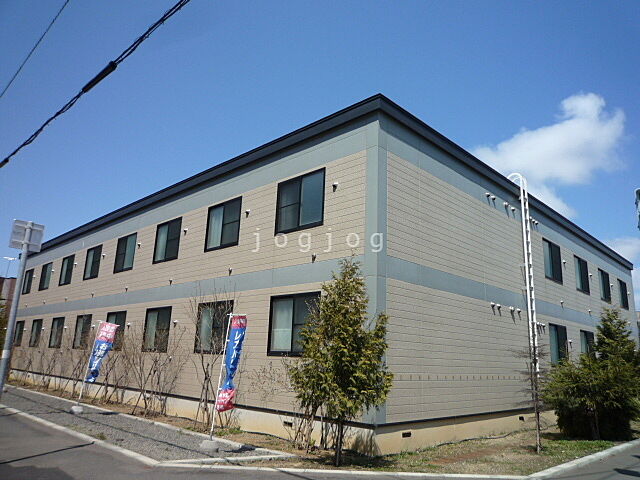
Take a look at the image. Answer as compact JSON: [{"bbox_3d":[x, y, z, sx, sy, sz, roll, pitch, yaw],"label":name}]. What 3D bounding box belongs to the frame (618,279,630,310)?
[{"bbox_3d":[15.118,2.751,23.006,0.120,1.360,1.680,-12,-20,43],"label":"frame"}]

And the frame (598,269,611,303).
[{"bbox_3d":[13.059,2.131,21.145,0.130,1.380,1.680,-12,-19,43],"label":"frame"}]

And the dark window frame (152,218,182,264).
[{"bbox_3d":[-5.060,0.053,15.333,1.680,1.380,0.130,-12,-19,43],"label":"dark window frame"}]

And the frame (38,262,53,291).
[{"bbox_3d":[-14.222,1.940,24.000,1.660,1.360,0.120,-12,-20,43],"label":"frame"}]

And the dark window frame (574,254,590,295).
[{"bbox_3d":[10.453,1.427,18.415,0.120,1.360,1.680,-12,-20,43],"label":"dark window frame"}]

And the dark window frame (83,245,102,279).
[{"bbox_3d":[-9.680,0.995,19.718,1.680,1.380,0.130,-12,-19,43],"label":"dark window frame"}]

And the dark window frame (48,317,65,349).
[{"bbox_3d":[-12.055,4.250,21.181,1.680,1.380,0.130,-12,-19,43],"label":"dark window frame"}]

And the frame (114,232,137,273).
[{"bbox_3d":[-7.313,0.526,17.388,1.660,1.360,0.120,-12,-20,43],"label":"frame"}]

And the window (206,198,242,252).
[{"bbox_3d":[-2.765,-0.415,13.153,1.680,1.380,0.130,-12,-19,43],"label":"window"}]

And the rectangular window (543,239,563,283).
[{"bbox_3d":[8.287,0.777,16.409,0.130,1.380,1.680,-12,-19,43],"label":"rectangular window"}]

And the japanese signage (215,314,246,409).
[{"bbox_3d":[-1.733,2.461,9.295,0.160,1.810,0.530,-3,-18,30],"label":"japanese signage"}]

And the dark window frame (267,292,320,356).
[{"bbox_3d":[-0.581,1.886,10.156,1.660,1.360,0.120,-12,-20,43],"label":"dark window frame"}]

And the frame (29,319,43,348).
[{"bbox_3d":[-14.352,4.718,23.361,1.680,1.380,0.130,-12,-19,43],"label":"frame"}]

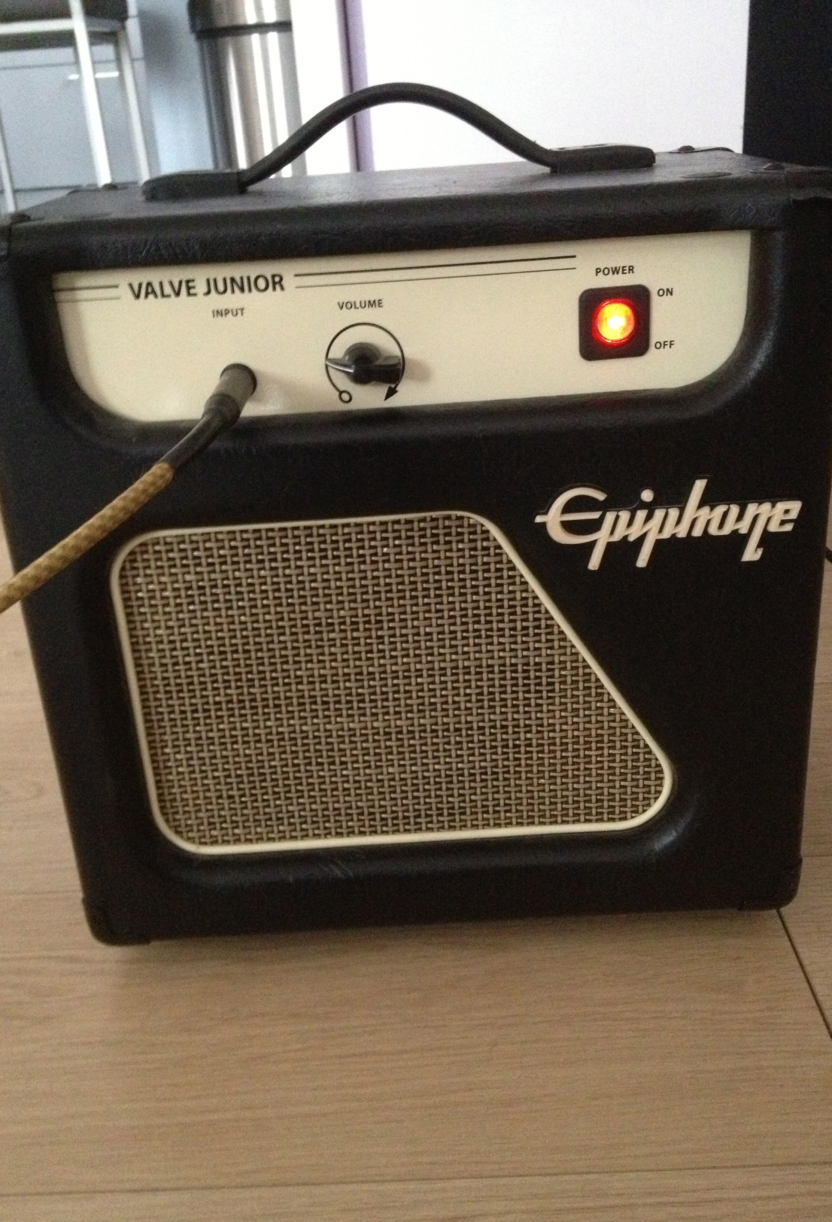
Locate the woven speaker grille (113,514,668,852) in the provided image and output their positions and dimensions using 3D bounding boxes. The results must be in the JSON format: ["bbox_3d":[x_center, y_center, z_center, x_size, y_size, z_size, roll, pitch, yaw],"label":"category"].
[{"bbox_3d":[-0.006,0.036,0.573,0.252,0.170,0.018,-3,24,1],"label":"woven speaker grille"}]

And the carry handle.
[{"bbox_3d":[-0.009,-0.211,0.545,0.230,0.042,0.029,-3,24,1],"label":"carry handle"}]

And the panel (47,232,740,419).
[{"bbox_3d":[-0.004,-0.116,0.512,0.281,0.063,0.020,-3,24,1],"label":"panel"}]

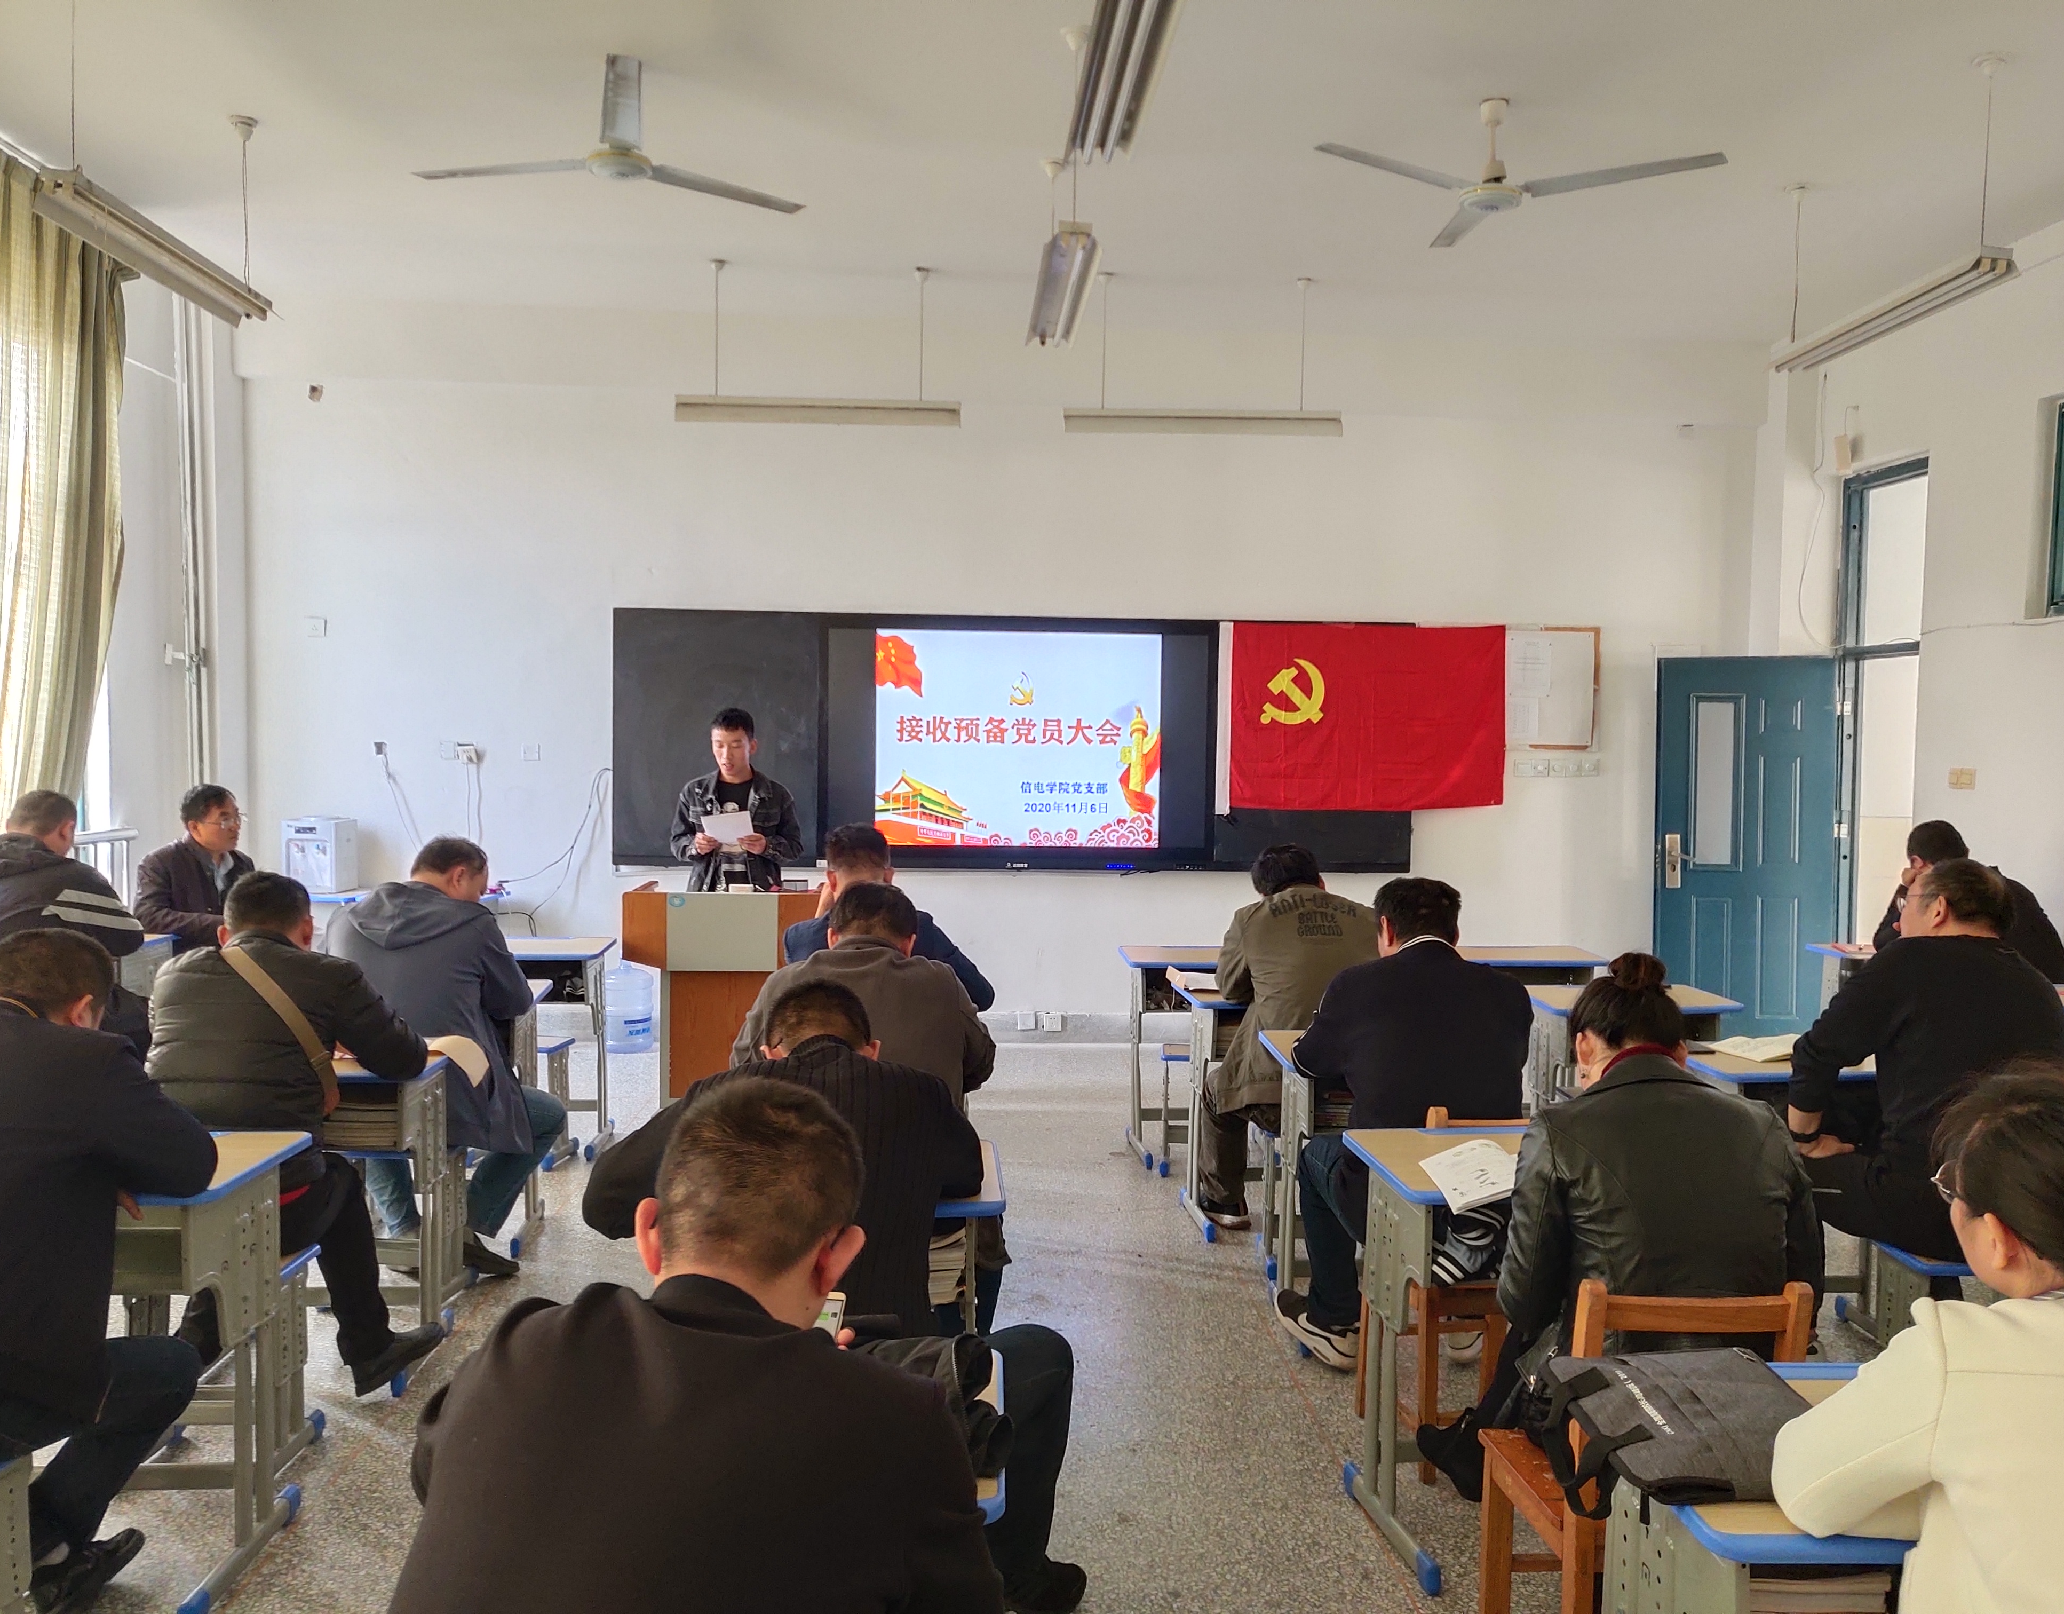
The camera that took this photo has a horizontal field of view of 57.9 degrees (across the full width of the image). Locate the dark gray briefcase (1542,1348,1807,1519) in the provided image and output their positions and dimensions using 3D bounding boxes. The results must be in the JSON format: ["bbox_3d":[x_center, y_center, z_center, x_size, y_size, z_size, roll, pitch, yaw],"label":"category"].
[{"bbox_3d":[0.656,0.641,1.961,0.250,0.085,0.310,1,1,-3],"label":"dark gray briefcase"}]

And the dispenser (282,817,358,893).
[{"bbox_3d":[-3.541,0.239,9.268,0.280,0.385,0.300,0,2,-3],"label":"dispenser"}]

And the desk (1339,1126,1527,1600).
[{"bbox_3d":[0.988,1.085,3.733,0.600,0.750,0.510,0,2,-3],"label":"desk"}]

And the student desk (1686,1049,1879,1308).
[{"bbox_3d":[2.117,1.066,5.100,0.610,0.750,0.480,1,3,-3],"label":"student desk"}]

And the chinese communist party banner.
[{"bbox_3d":[1.651,-0.440,9.150,1.390,0.930,0.040,1,1,-3],"label":"chinese communist party banner"}]

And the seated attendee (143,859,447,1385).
[{"bbox_3d":[-1.681,0.785,4.288,0.520,1.260,0.950,0,2,-3],"label":"seated attendee"}]

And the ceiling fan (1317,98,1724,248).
[{"bbox_3d":[1.442,-2.061,5.963,1.280,0.350,1.200,0,2,-3],"label":"ceiling fan"}]

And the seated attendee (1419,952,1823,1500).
[{"bbox_3d":[1.009,0.852,3.424,0.530,1.240,1.080,0,2,-3],"label":"seated attendee"}]

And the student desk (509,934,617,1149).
[{"bbox_3d":[-1.823,0.849,6.566,0.620,0.720,0.480,1,1,-3],"label":"student desk"}]

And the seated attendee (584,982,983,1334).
[{"bbox_3d":[-0.378,0.800,2.928,0.640,1.050,0.780,1,1,-3],"label":"seated attendee"}]

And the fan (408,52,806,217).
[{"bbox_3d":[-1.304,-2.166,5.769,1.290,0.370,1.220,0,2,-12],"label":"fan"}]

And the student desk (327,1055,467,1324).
[{"bbox_3d":[-1.795,1.019,4.692,0.600,0.760,0.500,0,2,-3],"label":"student desk"}]

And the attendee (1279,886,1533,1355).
[{"bbox_3d":[0.788,0.727,4.113,0.530,1.160,0.750,0,2,-8],"label":"attendee"}]

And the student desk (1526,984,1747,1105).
[{"bbox_3d":[1.956,1.003,6.157,0.600,0.750,0.500,0,2,-3],"label":"student desk"}]

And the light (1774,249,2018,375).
[{"bbox_3d":[2.968,-1.721,6.464,0.180,0.100,1.380,1,1,-3],"label":"light"}]

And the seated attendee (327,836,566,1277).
[{"bbox_3d":[-1.490,0.669,4.774,0.550,1.190,0.740,1,2,17],"label":"seated attendee"}]

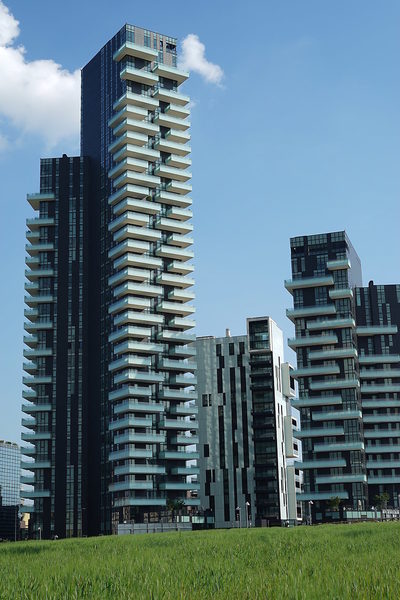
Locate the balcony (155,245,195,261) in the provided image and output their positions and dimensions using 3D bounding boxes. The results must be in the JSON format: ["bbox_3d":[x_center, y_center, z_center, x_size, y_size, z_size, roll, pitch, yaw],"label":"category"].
[{"bbox_3d":[-6.230,-11.300,224.790,9.100,1.570,3.400,8,-18,-32],"label":"balcony"}]

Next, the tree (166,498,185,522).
[{"bbox_3d":[-5.430,46.730,203.000,4.300,5.600,4.300,-2,-15,0],"label":"tree"}]

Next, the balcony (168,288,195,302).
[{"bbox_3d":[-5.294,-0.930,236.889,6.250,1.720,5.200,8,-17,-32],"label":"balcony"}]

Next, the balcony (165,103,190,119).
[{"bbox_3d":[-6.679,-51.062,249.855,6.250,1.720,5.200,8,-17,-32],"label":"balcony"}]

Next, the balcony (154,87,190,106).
[{"bbox_3d":[-7.380,-51.870,235.600,9.100,1.570,3.400,8,-18,-32],"label":"balcony"}]

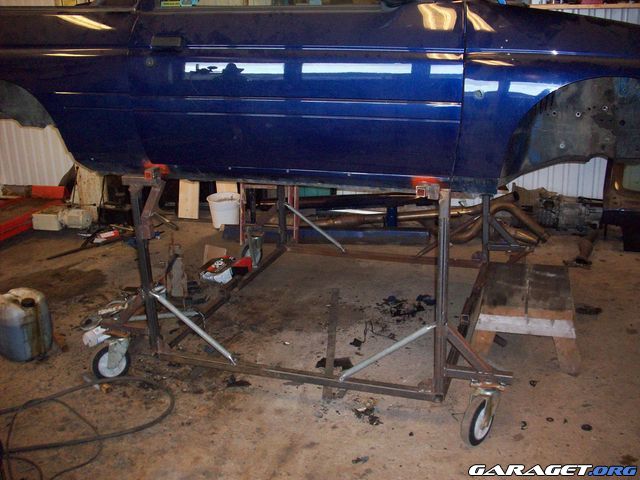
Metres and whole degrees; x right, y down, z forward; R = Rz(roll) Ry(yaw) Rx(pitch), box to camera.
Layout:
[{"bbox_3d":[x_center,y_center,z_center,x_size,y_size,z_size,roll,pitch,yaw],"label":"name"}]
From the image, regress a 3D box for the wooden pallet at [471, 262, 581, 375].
[{"bbox_3d":[0.928,0.332,3.084,0.430,0.230,0.640,3,19,17],"label":"wooden pallet"}]

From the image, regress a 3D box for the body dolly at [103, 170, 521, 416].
[{"bbox_3d":[0.091,0.009,3.091,1.633,0.903,1.491,4,19,19],"label":"body dolly"}]

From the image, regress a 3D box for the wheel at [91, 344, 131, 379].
[{"bbox_3d":[-0.875,0.516,2.854,0.160,0.165,0.050,-14,22,-33],"label":"wheel"}]

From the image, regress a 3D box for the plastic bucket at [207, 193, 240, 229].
[{"bbox_3d":[-0.687,-0.208,5.015,0.265,0.228,0.265,-2,18,1],"label":"plastic bucket"}]

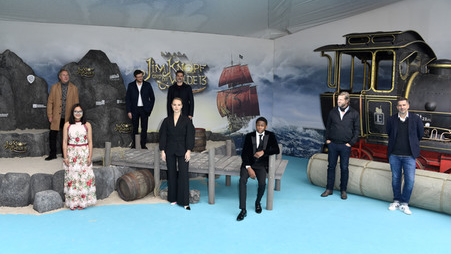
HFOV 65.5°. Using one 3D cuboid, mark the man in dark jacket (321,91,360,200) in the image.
[{"bbox_3d":[2.000,0.316,6.168,0.600,1.820,0.400,4,9,28],"label":"man in dark jacket"}]

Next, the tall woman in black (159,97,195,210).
[{"bbox_3d":[-0.760,0.427,5.608,0.560,1.750,0.400,-1,8,-5],"label":"tall woman in black"}]

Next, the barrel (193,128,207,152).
[{"bbox_3d":[-0.630,0.240,7.853,0.410,0.520,0.410,0,8,0],"label":"barrel"}]

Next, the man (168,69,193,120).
[{"bbox_3d":[-1.000,-0.393,7.868,0.580,1.770,0.340,-1,8,-6],"label":"man"}]

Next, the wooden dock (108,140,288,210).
[{"bbox_3d":[-0.512,0.743,6.407,3.200,0.910,1.130,2,8,16],"label":"wooden dock"}]

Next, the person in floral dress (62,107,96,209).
[{"bbox_3d":[-2.310,0.476,5.584,0.520,1.660,0.360,-2,8,-17],"label":"person in floral dress"}]

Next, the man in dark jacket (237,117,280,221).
[{"bbox_3d":[0.520,0.618,5.432,0.600,1.420,0.750,2,8,14],"label":"man in dark jacket"}]

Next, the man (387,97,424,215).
[{"bbox_3d":[2.750,0.440,5.438,0.550,1.770,0.400,3,8,24],"label":"man"}]

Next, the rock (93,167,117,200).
[{"bbox_3d":[-2.140,0.965,6.185,0.440,0.530,0.400,-1,8,-6],"label":"rock"}]

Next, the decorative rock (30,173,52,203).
[{"bbox_3d":[-3.110,1.014,6.010,0.390,0.480,0.360,-3,8,-20],"label":"decorative rock"}]

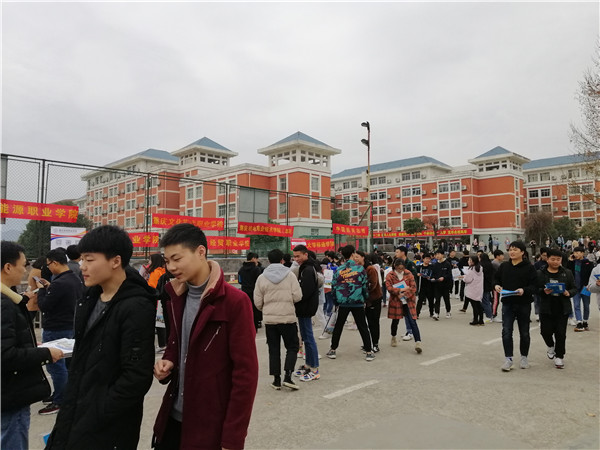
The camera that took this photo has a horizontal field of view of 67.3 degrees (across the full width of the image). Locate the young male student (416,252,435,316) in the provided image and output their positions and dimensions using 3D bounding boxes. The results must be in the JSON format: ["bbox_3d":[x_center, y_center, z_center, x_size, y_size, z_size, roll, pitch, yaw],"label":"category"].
[{"bbox_3d":[3.373,1.626,12.113,0.500,1.727,0.450,1,-4,-9],"label":"young male student"}]

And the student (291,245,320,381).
[{"bbox_3d":[0.074,1.157,6.025,0.420,1.770,0.500,1,-4,-17],"label":"student"}]

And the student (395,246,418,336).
[{"bbox_3d":[2.115,1.345,8.991,0.420,1.830,0.520,3,-5,-37],"label":"student"}]

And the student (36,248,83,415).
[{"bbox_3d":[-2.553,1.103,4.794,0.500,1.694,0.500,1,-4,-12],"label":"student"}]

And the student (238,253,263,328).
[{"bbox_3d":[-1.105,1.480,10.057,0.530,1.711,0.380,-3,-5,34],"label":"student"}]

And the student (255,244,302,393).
[{"bbox_3d":[-0.270,1.160,5.662,0.580,1.710,0.420,-1,-4,12],"label":"student"}]

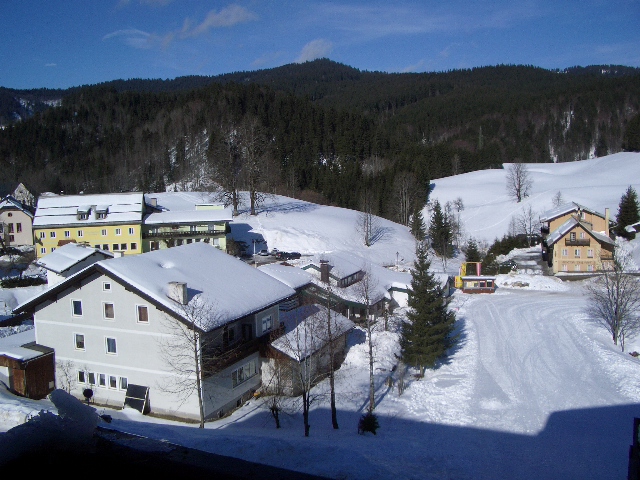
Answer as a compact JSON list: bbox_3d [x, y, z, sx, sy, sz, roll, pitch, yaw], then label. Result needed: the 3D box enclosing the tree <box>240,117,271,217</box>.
[{"bbox_3d":[-15.850,-17.924,156.584,7.800,23.580,7.800,-2,7,0],"label":"tree"}]

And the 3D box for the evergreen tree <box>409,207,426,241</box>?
[{"bbox_3d":[21.697,-3.561,144.000,3.890,7.790,3.890,-2,7,0],"label":"evergreen tree"}]

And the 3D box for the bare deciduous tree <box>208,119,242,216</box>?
[{"bbox_3d":[-22.726,-17.092,155.621,7.800,22.960,7.800,-2,7,0],"label":"bare deciduous tree"}]

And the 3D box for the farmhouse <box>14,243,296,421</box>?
[{"bbox_3d":[-13.413,6.551,54.325,18.850,11.430,13.000,1,7,26],"label":"farmhouse"}]

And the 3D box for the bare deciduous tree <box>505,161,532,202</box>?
[{"bbox_3d":[60.807,-17.804,197.234,7.500,12.760,7.500,-2,7,0],"label":"bare deciduous tree"}]

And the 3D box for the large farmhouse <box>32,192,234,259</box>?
[{"bbox_3d":[-40.671,-3.919,144.170,41.000,12.800,14.000,-3,7,-7],"label":"large farmhouse"}]

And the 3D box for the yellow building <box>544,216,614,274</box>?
[{"bbox_3d":[49.202,0.826,122.900,12.000,9.200,11.500,0,7,17],"label":"yellow building"}]

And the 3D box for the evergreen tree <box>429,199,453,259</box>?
[{"bbox_3d":[23.091,-1.916,124.000,4.460,11.310,4.460,-2,7,0],"label":"evergreen tree"}]

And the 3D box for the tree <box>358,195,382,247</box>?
[{"bbox_3d":[10.250,-4.038,134.000,5.220,10.770,5.220,-2,7,0],"label":"tree"}]

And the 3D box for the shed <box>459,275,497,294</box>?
[{"bbox_3d":[21.939,6.007,90.191,4.900,2.450,2.700,-1,7,8],"label":"shed"}]

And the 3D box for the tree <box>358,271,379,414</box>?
[{"bbox_3d":[3.326,6.896,44.382,1.500,10.280,1.500,-2,7,0],"label":"tree"}]

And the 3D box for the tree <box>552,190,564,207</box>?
[{"bbox_3d":[61.069,-10.364,165.692,3.200,5.120,3.200,-2,7,0],"label":"tree"}]

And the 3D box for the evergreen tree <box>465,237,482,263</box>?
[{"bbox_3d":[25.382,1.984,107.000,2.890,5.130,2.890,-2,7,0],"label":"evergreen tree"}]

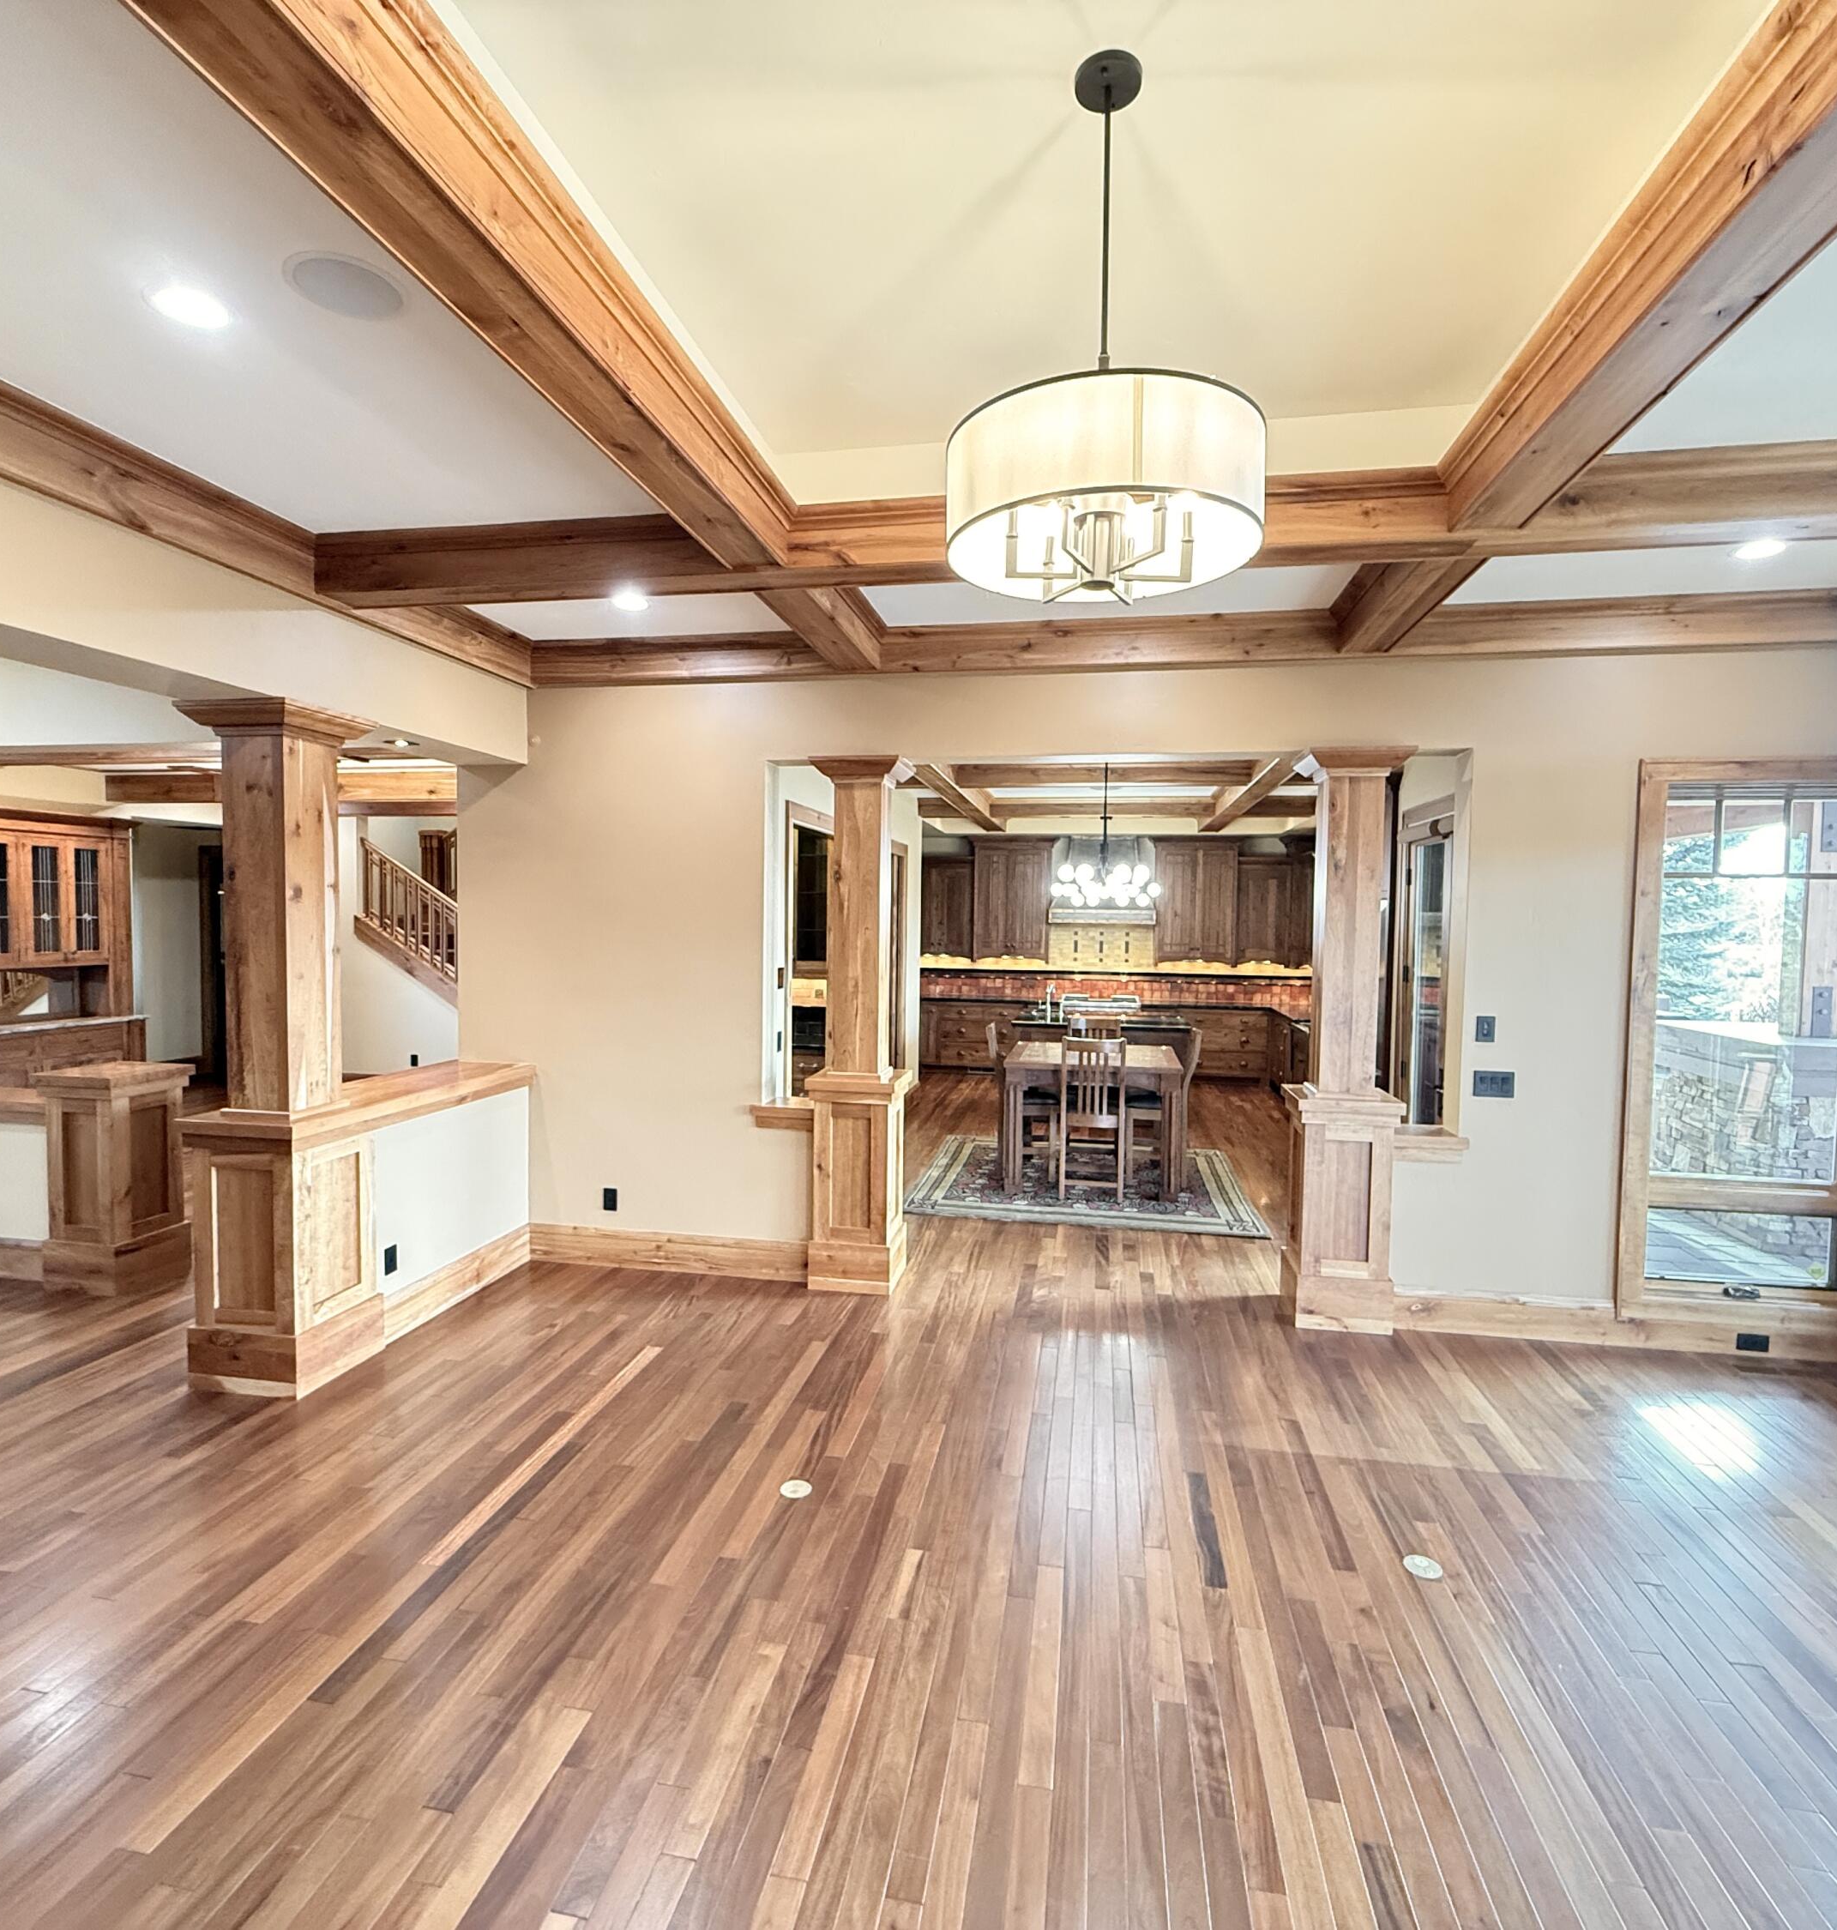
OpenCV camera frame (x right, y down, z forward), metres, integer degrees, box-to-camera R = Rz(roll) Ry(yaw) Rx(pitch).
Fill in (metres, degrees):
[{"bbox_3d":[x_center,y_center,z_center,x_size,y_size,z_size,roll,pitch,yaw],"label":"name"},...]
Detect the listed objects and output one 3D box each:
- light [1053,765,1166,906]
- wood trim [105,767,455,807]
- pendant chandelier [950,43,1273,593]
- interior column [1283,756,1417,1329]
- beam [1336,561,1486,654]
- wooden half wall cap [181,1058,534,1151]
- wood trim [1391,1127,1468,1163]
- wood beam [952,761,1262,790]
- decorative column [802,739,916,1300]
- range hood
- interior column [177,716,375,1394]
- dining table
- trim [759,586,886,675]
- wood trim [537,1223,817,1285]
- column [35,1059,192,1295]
[{"bbox_3d":[1.366,-0.978,7.535,0.802,1.117,0.808,1,3,10],"label":"light"},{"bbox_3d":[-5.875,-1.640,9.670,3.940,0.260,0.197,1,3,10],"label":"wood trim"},{"bbox_3d":[0.367,-1.245,2.053,0.623,0.965,0.623,1,3,10],"label":"pendant chandelier"},{"bbox_3d":[2.122,0.363,5.194,0.485,2.786,0.502,1,3,10],"label":"interior column"},{"bbox_3d":[1.842,-1.423,3.937,0.284,0.181,1.199,1,3,10],"label":"beam"},{"bbox_3d":[-2.404,0.606,4.667,0.512,0.101,1.616,1,3,10],"label":"wooden half wall cap"},{"bbox_3d":[2.299,0.809,4.742,0.304,0.110,0.298,1,3,10],"label":"wood trim"},{"bbox_3d":[1.553,-1.618,8.790,2.461,0.198,0.256,1,3,10],"label":"wood beam"},{"bbox_3d":[-0.314,0.312,5.620,0.467,2.786,0.502,1,3,10],"label":"decorative column"},{"bbox_3d":[2.346,-1.092,13.204,1.324,1.156,0.611,1,3,10],"label":"range hood"},{"bbox_3d":[-2.692,0.339,4.410,0.536,2.786,0.538,1,3,10],"label":"interior column"},{"bbox_3d":[1.321,1.148,7.877,1.225,0.936,1.280,1,3,10],"label":"dining table"},{"bbox_3d":[-0.406,-1.576,4.607,0.207,0.227,1.300,1,3,10],"label":"trim"},{"bbox_3d":[-1.382,1.576,5.710,1.631,0.227,0.030,1,3,10],"label":"wood trim"},{"bbox_3d":[-3.956,1.040,5.142,0.452,1.034,0.469,1,3,10],"label":"column"}]

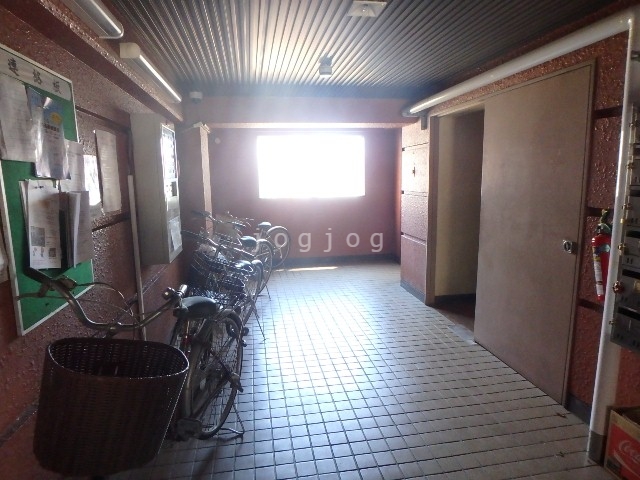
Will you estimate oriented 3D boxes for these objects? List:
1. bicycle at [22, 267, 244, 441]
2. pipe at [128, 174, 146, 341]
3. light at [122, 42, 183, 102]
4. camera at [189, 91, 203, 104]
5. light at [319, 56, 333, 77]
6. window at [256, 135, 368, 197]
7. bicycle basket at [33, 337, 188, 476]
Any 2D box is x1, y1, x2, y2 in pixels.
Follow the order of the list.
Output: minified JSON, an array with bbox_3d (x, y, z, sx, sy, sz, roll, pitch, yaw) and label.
[{"bbox_3d":[-0.618,0.620,1.595,0.580,1.080,1.750,0,9,8],"label":"bicycle"},{"bbox_3d":[-1.184,0.300,2.554,0.040,1.430,0.040,-2,9,-10],"label":"pipe"},{"bbox_3d":[-1.099,-1.089,2.643,0.100,0.085,1.240,-2,9,-10],"label":"light"},{"bbox_3d":[-1.228,-1.406,3.845,0.125,0.110,0.125,-2,9,-10],"label":"camera"},{"bbox_3d":[0.041,-1.294,2.914,0.105,0.120,0.105,-2,9,-10],"label":"light"},{"bbox_3d":[-0.115,-1.114,5.927,1.650,0.920,0.100,-2,9,-10],"label":"window"},{"bbox_3d":[-0.589,0.461,1.127,0.365,0.275,0.300,6,6,1],"label":"bicycle basket"}]

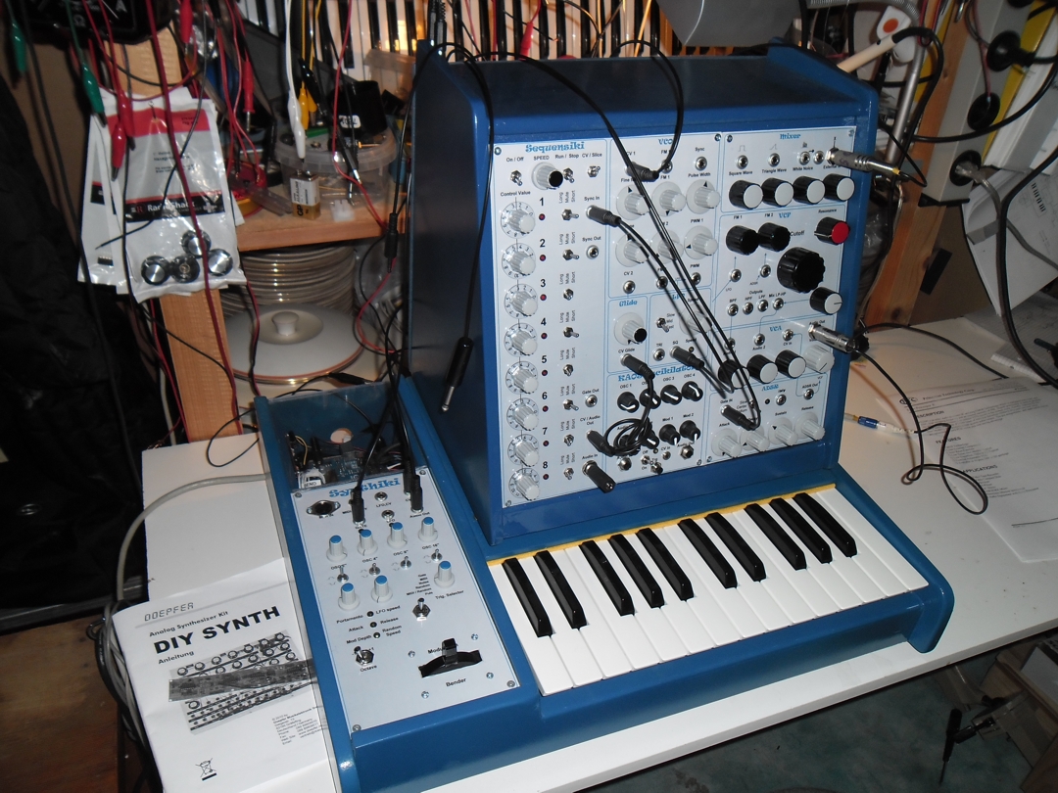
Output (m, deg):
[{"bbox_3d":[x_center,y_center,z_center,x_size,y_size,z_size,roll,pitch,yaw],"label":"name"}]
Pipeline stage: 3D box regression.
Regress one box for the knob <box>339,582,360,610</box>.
[{"bbox_3d":[-0.134,0.148,0.614,0.016,0.017,0.016,-9,36,-19],"label":"knob"}]

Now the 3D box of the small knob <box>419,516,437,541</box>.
[{"bbox_3d":[-0.079,0.104,0.654,0.015,0.017,0.015,4,36,-3],"label":"small knob"}]

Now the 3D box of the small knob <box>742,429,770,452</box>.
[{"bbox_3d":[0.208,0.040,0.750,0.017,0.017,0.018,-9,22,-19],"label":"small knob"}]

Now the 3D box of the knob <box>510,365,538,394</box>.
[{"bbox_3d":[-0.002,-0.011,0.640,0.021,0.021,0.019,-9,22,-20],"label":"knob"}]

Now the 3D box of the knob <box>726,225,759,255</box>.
[{"bbox_3d":[0.176,-0.127,0.676,0.021,0.021,0.017,-9,22,-19],"label":"knob"}]

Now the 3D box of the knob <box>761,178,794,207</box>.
[{"bbox_3d":[0.201,-0.164,0.666,0.022,0.022,0.015,-9,21,-21],"label":"knob"}]

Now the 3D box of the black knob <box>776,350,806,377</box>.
[{"bbox_3d":[0.235,-0.028,0.738,0.022,0.022,0.017,-9,22,-20],"label":"black knob"}]

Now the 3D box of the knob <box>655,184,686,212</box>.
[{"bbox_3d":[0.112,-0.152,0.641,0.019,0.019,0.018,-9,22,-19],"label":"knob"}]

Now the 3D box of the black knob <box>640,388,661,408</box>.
[{"bbox_3d":[0.101,0.003,0.680,0.016,0.016,0.013,-9,21,-21],"label":"black knob"}]

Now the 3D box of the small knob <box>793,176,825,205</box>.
[{"bbox_3d":[0.233,-0.170,0.684,0.021,0.021,0.017,-9,22,-19],"label":"small knob"}]

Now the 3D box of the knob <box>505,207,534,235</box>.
[{"bbox_3d":[-0.004,-0.122,0.579,0.025,0.025,0.018,-9,23,-20],"label":"knob"}]

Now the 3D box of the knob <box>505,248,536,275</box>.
[{"bbox_3d":[-0.004,-0.095,0.589,0.025,0.025,0.018,-9,23,-20],"label":"knob"}]

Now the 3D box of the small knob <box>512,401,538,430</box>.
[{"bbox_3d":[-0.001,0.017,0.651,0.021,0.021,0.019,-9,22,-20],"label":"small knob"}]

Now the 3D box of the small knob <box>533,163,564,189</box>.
[{"bbox_3d":[0.015,-0.155,0.585,0.020,0.020,0.021,-9,21,-21],"label":"small knob"}]

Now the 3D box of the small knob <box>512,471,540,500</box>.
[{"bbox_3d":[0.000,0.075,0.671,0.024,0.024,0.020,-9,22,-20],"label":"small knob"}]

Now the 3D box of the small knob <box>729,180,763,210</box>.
[{"bbox_3d":[0.170,-0.157,0.642,0.019,0.019,0.018,-9,23,-20],"label":"small knob"}]

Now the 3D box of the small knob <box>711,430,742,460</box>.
[{"bbox_3d":[0.181,0.045,0.740,0.028,0.028,0.018,-9,22,-20],"label":"small knob"}]

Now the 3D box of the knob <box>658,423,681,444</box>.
[{"bbox_3d":[0.124,0.034,0.715,0.018,0.018,0.012,-9,22,-20],"label":"knob"}]

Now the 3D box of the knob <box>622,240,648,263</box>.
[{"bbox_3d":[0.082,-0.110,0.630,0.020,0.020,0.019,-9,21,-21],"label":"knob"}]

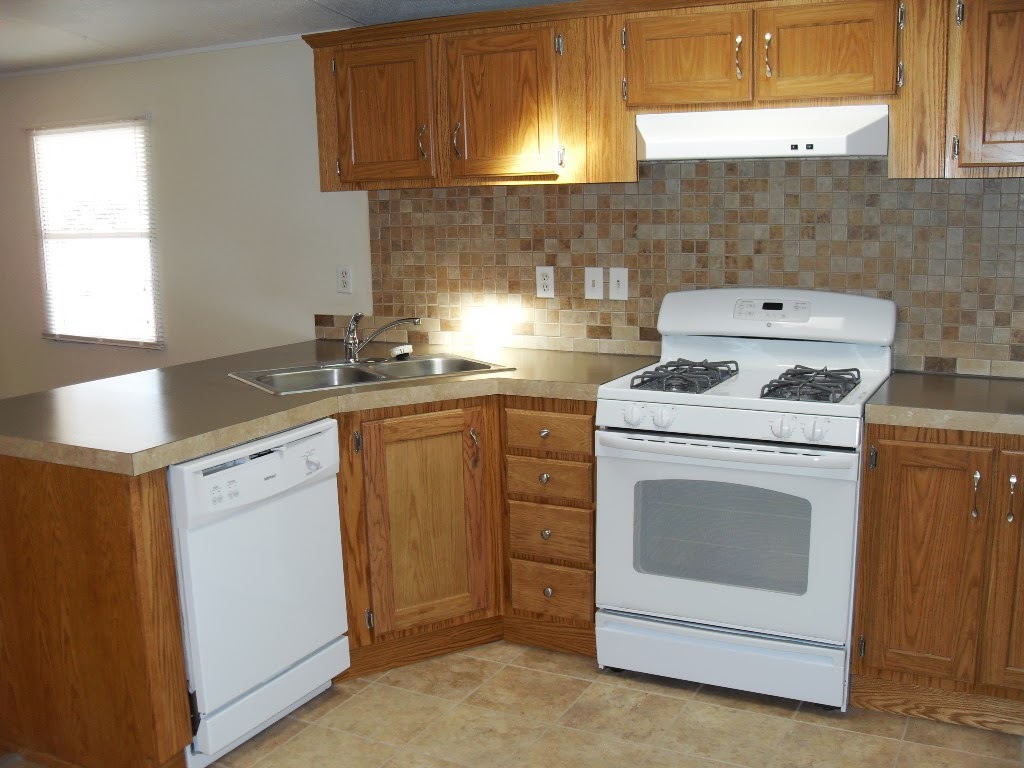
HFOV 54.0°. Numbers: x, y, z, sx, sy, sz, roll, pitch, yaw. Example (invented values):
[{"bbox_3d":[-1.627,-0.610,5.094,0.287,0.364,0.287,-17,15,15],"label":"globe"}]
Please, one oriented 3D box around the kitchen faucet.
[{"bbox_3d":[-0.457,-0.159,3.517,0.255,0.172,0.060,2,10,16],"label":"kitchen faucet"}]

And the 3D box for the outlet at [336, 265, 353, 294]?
[{"bbox_3d":[-0.676,-0.420,4.044,0.071,0.115,0.010,4,11,26],"label":"outlet"}]

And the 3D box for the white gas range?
[{"bbox_3d":[0.723,0.298,3.106,0.765,1.149,0.640,4,11,26],"label":"white gas range"}]

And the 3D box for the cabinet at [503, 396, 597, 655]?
[{"bbox_3d":[0.239,0.411,3.423,0.330,0.833,0.575,4,11,26],"label":"cabinet"}]

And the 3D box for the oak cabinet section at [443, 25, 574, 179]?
[{"bbox_3d":[0.034,-0.953,3.476,0.436,0.480,0.317,4,11,26],"label":"oak cabinet section"}]

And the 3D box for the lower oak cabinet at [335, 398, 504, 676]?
[{"bbox_3d":[-0.436,0.433,3.355,0.580,0.833,0.600,-7,11,-30],"label":"lower oak cabinet"}]

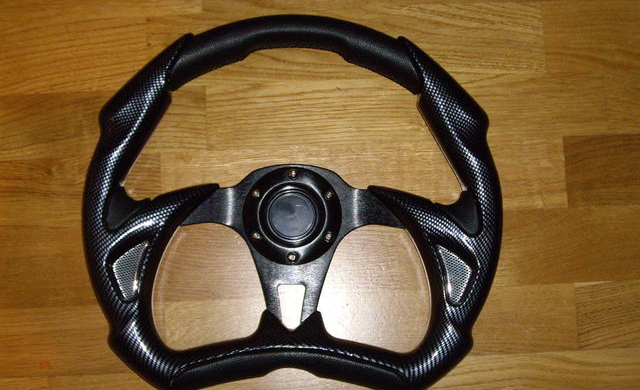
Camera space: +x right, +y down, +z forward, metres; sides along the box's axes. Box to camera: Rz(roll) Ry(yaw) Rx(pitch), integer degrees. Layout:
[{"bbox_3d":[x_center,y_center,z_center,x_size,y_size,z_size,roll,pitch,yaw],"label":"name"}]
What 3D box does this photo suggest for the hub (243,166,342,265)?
[{"bbox_3d":[-0.024,0.018,0.872,0.086,0.024,0.086,0,83,-2],"label":"hub"}]

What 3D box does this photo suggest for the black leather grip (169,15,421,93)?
[{"bbox_3d":[-0.021,-0.121,0.875,0.216,0.034,0.069,1,83,-2],"label":"black leather grip"}]

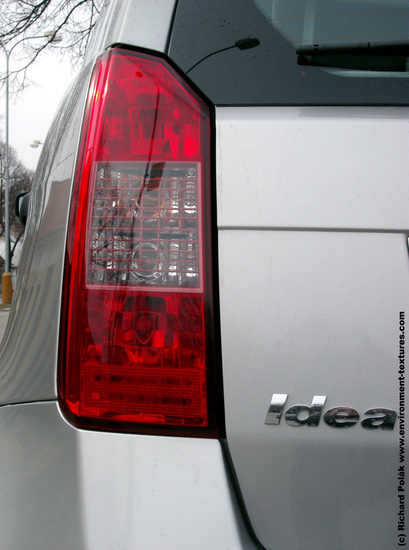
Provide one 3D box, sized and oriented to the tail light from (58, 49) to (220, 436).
[{"bbox_3d":[-0.075,-0.036,1.402,0.182,0.447,0.135,1,-5,7],"label":"tail light"}]

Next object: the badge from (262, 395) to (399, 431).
[{"bbox_3d":[0.141,0.153,1.308,0.148,0.036,0.006,1,-3,12],"label":"badge"}]

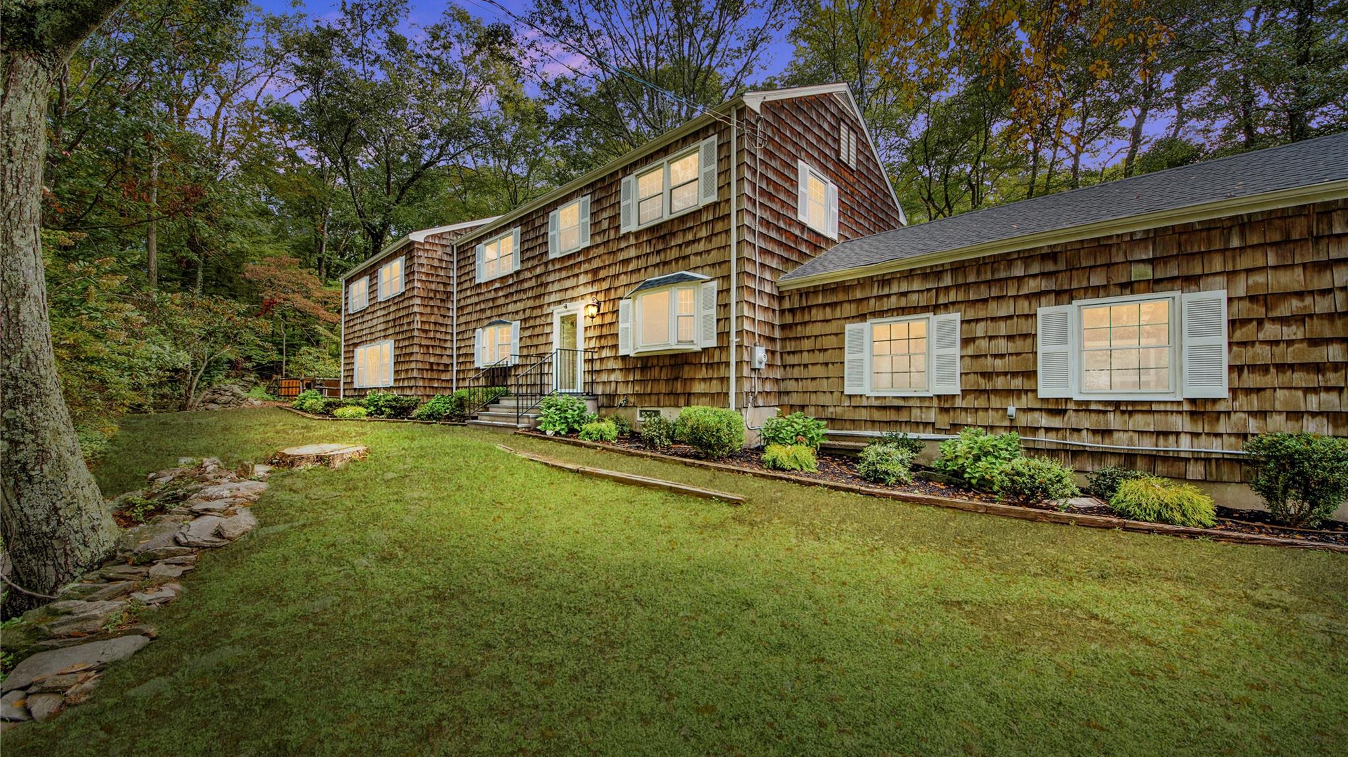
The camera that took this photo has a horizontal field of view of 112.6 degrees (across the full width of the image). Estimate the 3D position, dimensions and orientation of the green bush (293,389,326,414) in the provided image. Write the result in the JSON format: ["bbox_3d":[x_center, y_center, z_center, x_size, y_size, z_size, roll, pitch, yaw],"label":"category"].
[{"bbox_3d":[-12.896,0.820,15.900,0.980,0.880,0.950,-1,-2,40],"label":"green bush"}]

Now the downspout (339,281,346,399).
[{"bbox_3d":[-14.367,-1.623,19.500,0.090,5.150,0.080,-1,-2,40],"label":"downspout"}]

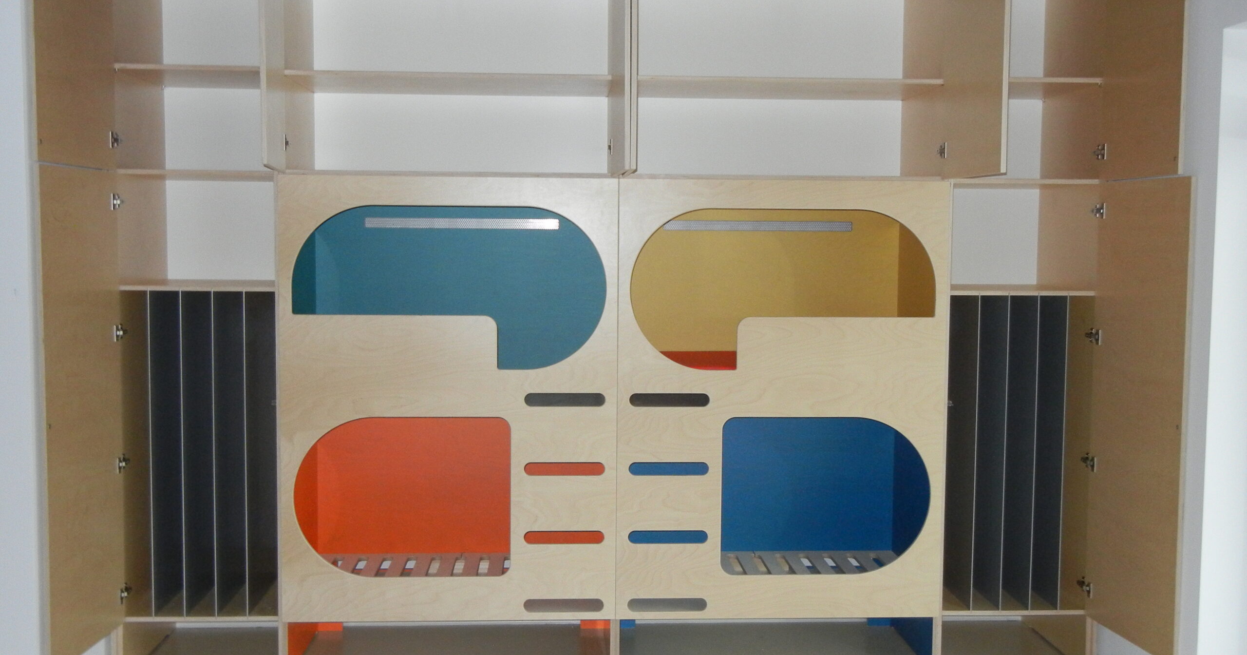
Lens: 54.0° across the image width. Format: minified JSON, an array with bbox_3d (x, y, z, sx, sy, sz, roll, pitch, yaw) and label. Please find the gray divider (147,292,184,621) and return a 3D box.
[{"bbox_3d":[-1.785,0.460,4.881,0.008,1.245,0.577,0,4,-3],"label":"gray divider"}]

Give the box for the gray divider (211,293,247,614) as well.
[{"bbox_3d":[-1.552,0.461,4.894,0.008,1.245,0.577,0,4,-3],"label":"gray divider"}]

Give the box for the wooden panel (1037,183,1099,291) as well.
[{"bbox_3d":[1.822,-0.365,5.010,0.020,0.415,0.577,0,4,-3],"label":"wooden panel"}]

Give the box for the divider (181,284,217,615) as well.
[{"bbox_3d":[-1.669,0.461,4.888,0.008,1.245,0.577,0,4,-3],"label":"divider"}]

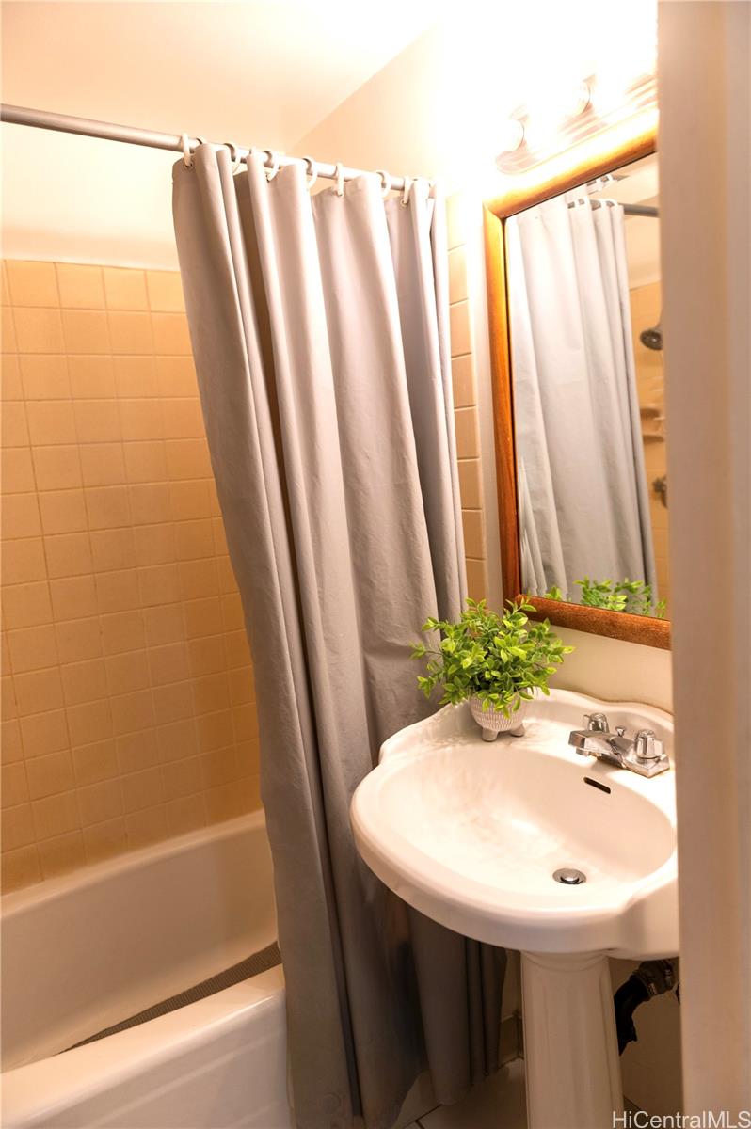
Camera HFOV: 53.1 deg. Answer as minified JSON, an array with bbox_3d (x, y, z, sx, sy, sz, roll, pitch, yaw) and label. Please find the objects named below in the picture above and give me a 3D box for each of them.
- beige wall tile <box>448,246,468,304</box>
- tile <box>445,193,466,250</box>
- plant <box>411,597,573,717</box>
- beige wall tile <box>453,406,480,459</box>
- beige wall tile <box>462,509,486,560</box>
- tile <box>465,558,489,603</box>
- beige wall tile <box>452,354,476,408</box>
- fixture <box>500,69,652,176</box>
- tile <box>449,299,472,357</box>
[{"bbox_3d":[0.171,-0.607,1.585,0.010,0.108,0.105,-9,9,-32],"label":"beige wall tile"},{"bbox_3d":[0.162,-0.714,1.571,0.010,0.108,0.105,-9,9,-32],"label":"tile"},{"bbox_3d":[0.216,0.169,1.389,0.275,0.212,0.290,-4,7,1],"label":"plant"},{"bbox_3d":[0.195,-0.283,1.627,0.010,0.108,0.105,-9,9,-32],"label":"beige wall tile"},{"bbox_3d":[0.212,-0.068,1.656,0.010,0.108,0.105,-9,9,-32],"label":"beige wall tile"},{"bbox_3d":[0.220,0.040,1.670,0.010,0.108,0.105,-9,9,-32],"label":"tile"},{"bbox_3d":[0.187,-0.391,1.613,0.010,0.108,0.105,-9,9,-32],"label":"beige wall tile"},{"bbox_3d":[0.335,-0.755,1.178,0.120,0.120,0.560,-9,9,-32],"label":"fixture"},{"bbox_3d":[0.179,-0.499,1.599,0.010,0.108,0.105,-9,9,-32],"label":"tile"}]

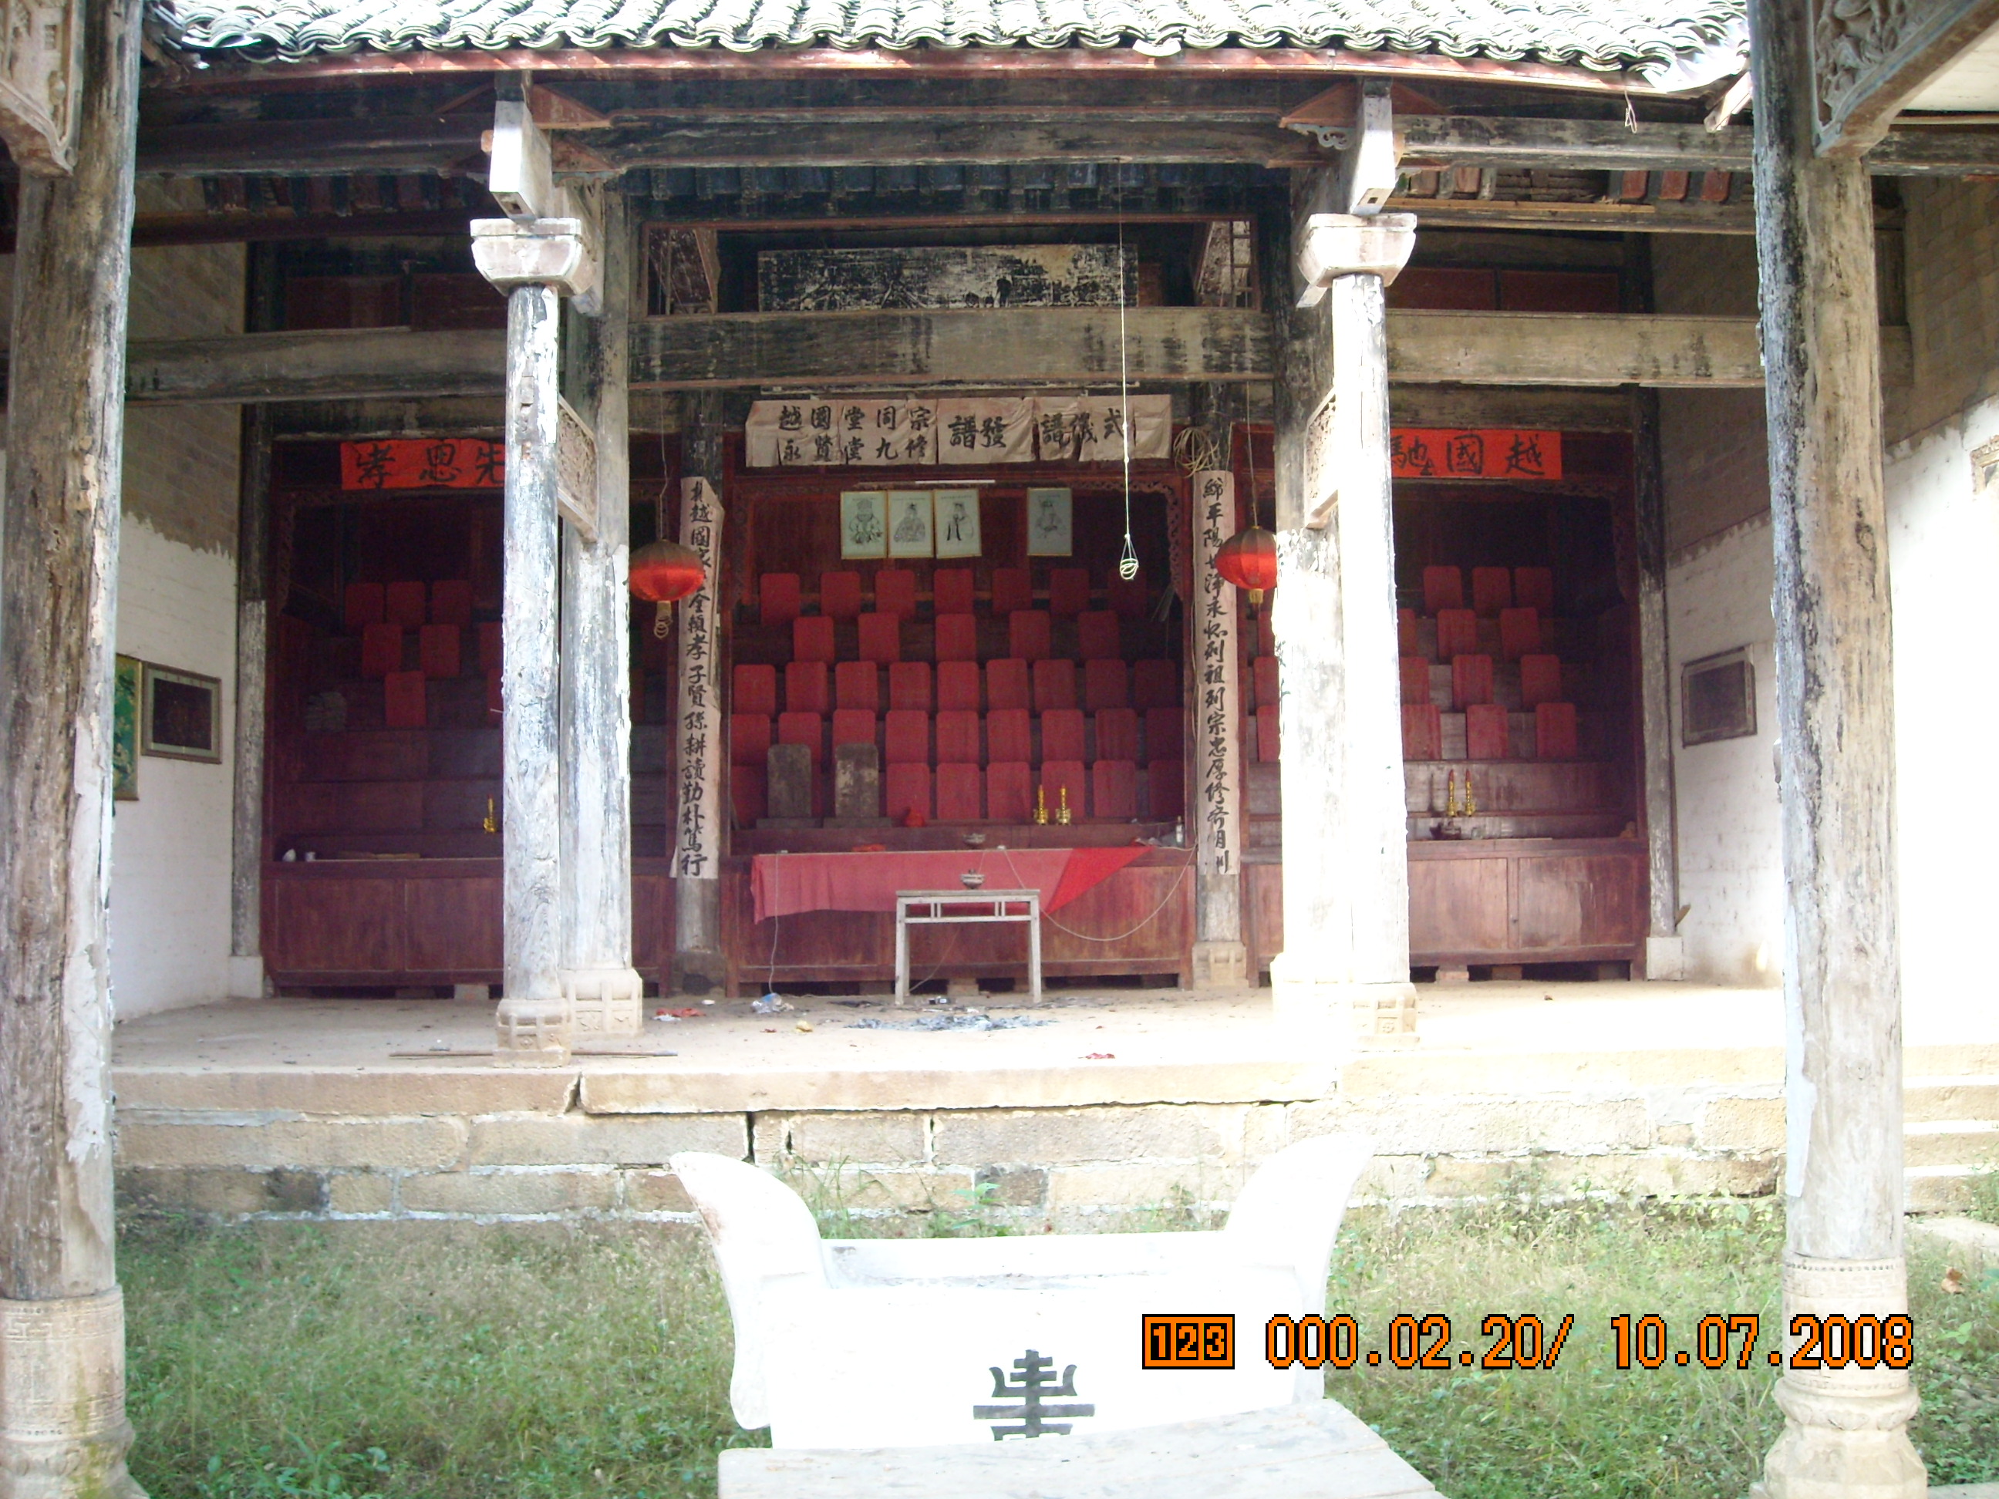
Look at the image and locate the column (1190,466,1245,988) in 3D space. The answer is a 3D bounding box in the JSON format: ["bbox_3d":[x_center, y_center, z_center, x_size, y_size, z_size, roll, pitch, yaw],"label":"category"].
[{"bbox_3d":[1.723,-0.219,16.020,0.420,4.182,0.410,-1,-4,-1],"label":"column"}]

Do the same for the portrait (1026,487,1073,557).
[{"bbox_3d":[0.404,-1.826,16.262,0.351,0.561,0.030,-1,-4,-1],"label":"portrait"}]

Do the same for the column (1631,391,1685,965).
[{"bbox_3d":[5.243,-0.596,16.290,0.280,4.902,0.280,-1,-4,-1],"label":"column"}]

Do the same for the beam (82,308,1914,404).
[{"bbox_3d":[-0.136,-2.272,11.820,10.954,0.390,0.200,-1,-4,-1],"label":"beam"}]

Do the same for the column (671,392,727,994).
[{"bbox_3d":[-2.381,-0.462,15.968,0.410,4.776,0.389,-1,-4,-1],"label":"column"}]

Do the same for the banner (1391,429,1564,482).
[{"bbox_3d":[3.532,-2.355,16.147,1.941,0.398,0.031,-1,-4,-1],"label":"banner"}]

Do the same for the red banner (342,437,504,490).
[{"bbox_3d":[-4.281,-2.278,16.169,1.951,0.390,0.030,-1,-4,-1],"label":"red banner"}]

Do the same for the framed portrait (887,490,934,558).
[{"bbox_3d":[-0.804,-2.047,18.417,0.426,0.623,0.031,-1,-4,-1],"label":"framed portrait"}]

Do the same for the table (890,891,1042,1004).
[{"bbox_3d":[-0.223,1.417,14.665,1.015,0.789,1.025,-1,-4,-1],"label":"table"}]

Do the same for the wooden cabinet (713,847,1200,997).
[{"bbox_3d":[-0.331,1.358,15.962,3.627,1.087,0.779,-1,-4,-1],"label":"wooden cabinet"}]

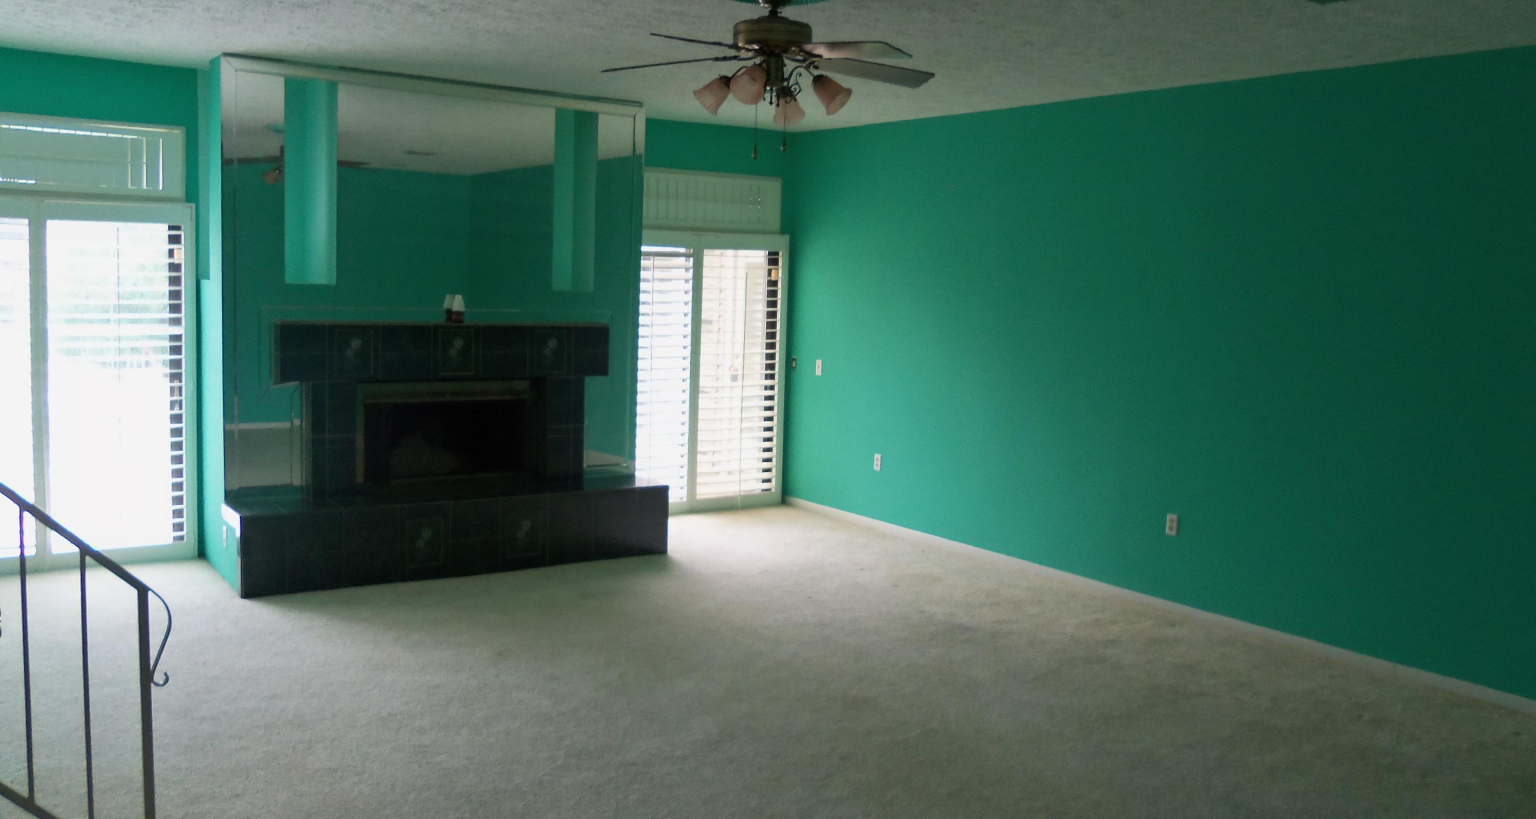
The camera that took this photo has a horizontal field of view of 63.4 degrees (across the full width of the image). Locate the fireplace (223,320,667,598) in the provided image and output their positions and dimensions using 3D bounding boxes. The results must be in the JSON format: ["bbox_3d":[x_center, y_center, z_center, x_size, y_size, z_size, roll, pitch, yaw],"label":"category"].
[{"bbox_3d":[-1.767,0.214,7.165,2.480,1.390,0.500,-2,7,-34],"label":"fireplace"}]

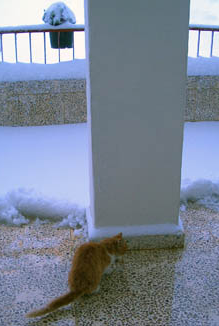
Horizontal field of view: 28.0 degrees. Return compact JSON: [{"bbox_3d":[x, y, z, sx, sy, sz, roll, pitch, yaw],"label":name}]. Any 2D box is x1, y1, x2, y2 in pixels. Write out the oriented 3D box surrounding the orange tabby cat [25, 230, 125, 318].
[{"bbox_3d":[-0.118,0.515,2.090,0.220,0.250,0.570,13,26,31],"label":"orange tabby cat"}]

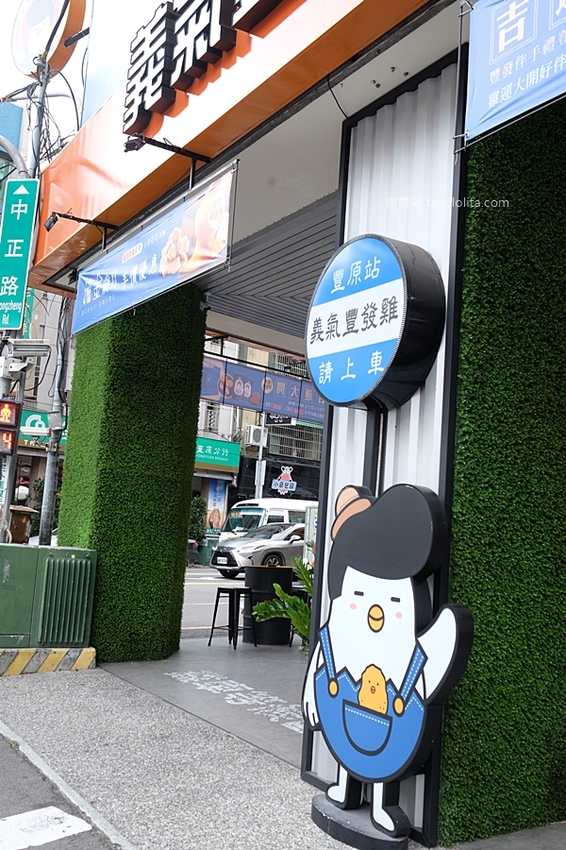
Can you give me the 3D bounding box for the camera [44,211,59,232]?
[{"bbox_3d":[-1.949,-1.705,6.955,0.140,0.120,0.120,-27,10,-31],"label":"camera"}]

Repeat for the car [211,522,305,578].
[{"bbox_3d":[0.059,3.657,24.120,1.895,1.690,4.890,-3,-10,44],"label":"car"}]

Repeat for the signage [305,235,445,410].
[{"bbox_3d":[0.451,-0.523,4.330,0.230,0.900,0.900,9,-8,-32],"label":"signage"}]

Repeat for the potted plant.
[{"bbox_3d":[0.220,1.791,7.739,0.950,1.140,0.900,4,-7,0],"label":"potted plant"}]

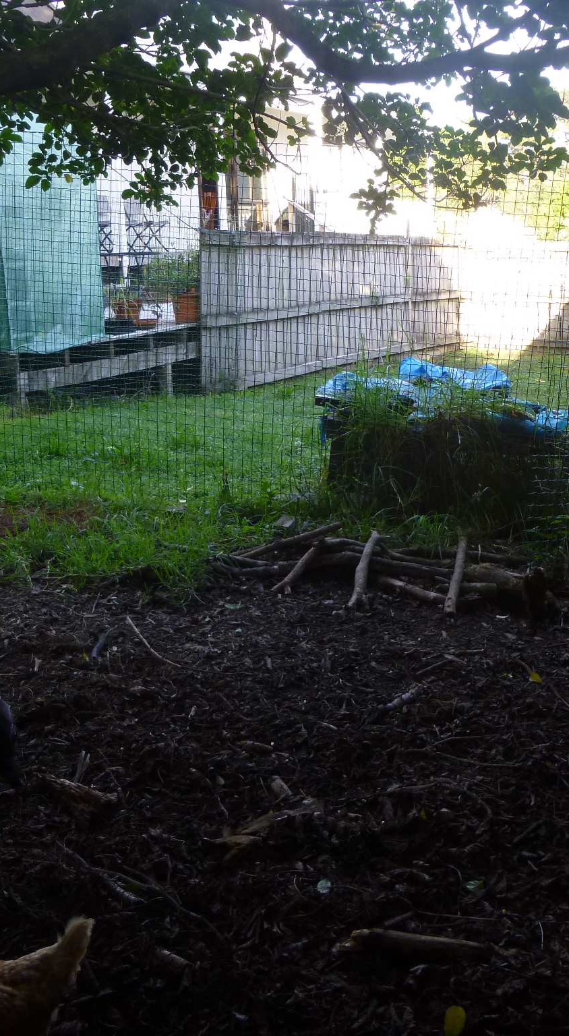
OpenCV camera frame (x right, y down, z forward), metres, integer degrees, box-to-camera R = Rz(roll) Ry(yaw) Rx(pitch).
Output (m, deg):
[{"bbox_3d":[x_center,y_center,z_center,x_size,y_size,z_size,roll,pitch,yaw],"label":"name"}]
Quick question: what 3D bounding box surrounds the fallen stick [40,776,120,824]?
[{"bbox_3d":[-0.487,0.645,2.342,0.233,0.060,0.070,6,16,30],"label":"fallen stick"}]

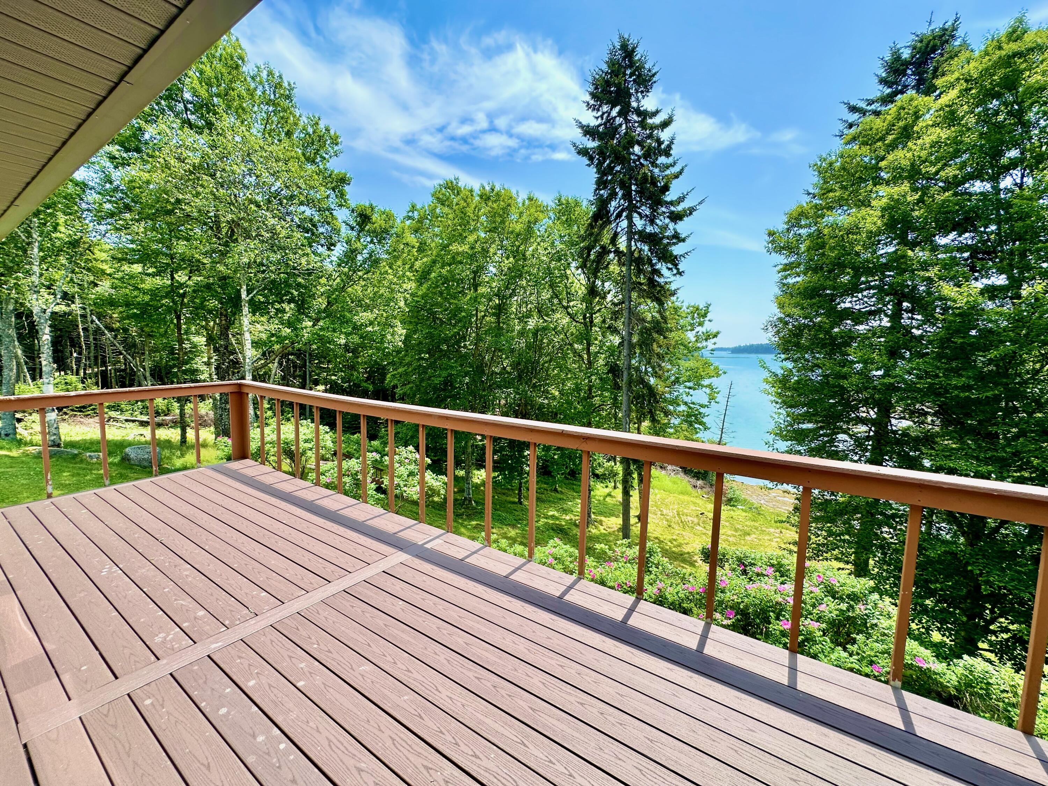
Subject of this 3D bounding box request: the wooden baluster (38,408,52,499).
[{"bbox_3d":[-4.567,0.562,4.051,0.041,0.910,0.041,5,7,33],"label":"wooden baluster"}]

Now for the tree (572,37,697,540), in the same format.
[{"bbox_3d":[3.337,-2.752,12.940,3.800,15.350,3.800,1,6,0],"label":"tree"}]

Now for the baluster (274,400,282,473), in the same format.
[{"bbox_3d":[-2.912,0.488,5.040,0.041,0.910,0.041,5,7,33],"label":"baluster"}]

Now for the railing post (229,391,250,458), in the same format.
[{"bbox_3d":[-3.650,0.408,5.468,0.155,0.930,0.155,5,7,33],"label":"railing post"}]

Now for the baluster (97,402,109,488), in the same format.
[{"bbox_3d":[-4.355,0.525,4.398,0.041,0.910,0.041,5,7,33],"label":"baluster"}]

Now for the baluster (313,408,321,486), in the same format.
[{"bbox_3d":[-2.234,0.566,4.592,0.041,0.910,0.041,5,7,33],"label":"baluster"}]

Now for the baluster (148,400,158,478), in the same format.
[{"bbox_3d":[-4.140,0.488,4.746,0.041,0.910,0.041,5,7,33],"label":"baluster"}]

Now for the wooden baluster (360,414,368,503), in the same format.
[{"bbox_3d":[-1.561,0.633,4.144,0.041,0.910,0.041,5,7,33],"label":"wooden baluster"}]

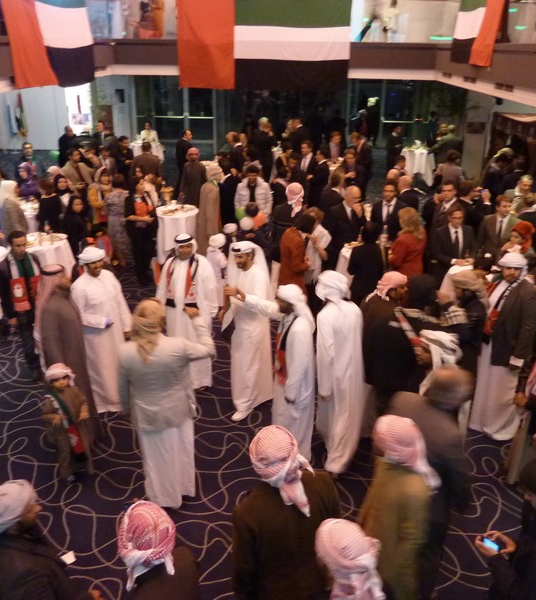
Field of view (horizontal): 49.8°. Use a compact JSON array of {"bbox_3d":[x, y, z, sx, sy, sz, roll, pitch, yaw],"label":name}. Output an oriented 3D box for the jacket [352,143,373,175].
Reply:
[{"bbox_3d":[1.951,-2.916,11.990,0.320,0.750,0.500,-15,29,-32],"label":"jacket"}]

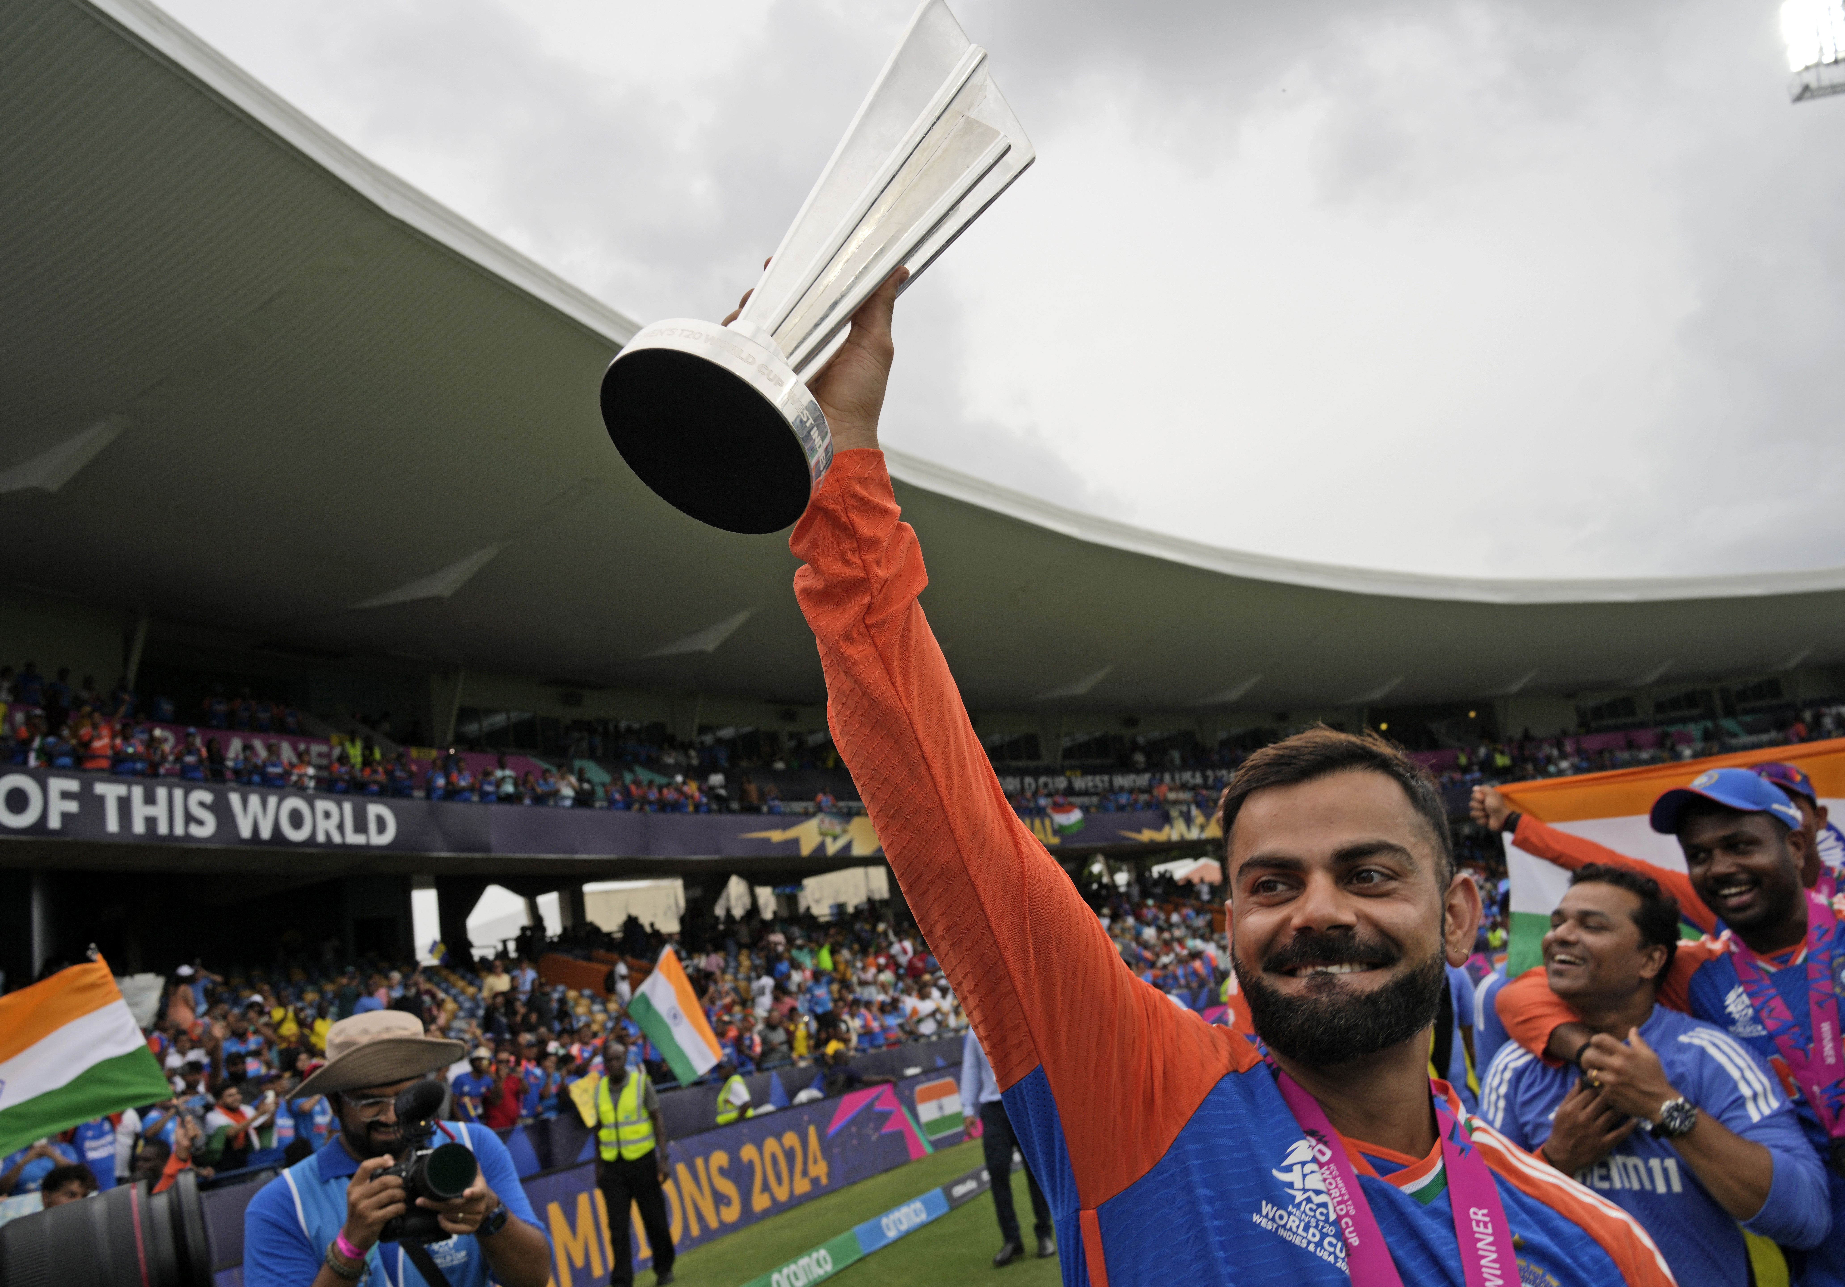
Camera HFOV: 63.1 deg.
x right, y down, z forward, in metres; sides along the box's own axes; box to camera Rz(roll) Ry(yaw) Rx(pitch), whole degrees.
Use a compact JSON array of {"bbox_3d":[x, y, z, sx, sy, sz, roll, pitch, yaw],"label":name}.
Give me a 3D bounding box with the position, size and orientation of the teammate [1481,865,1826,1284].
[{"bbox_3d":[1.190,1.180,2.265,0.410,1.690,0.570,5,-19,-39],"label":"teammate"}]

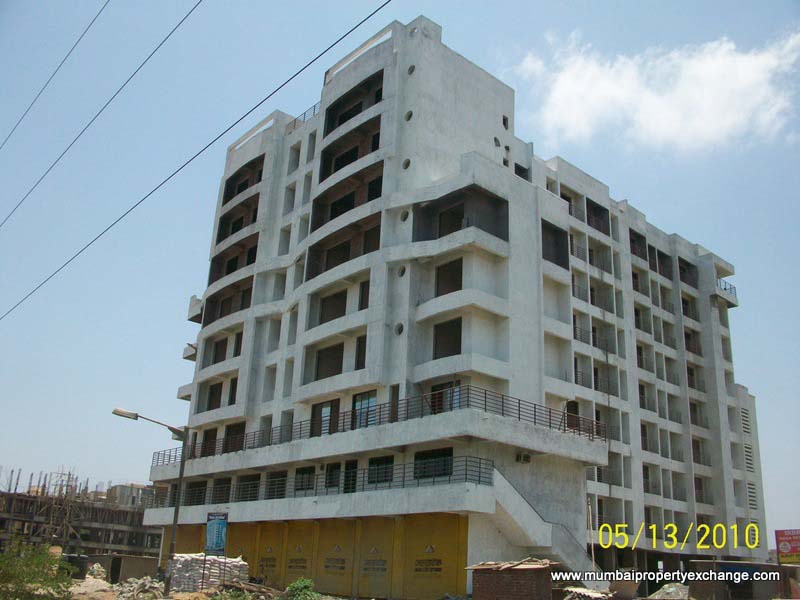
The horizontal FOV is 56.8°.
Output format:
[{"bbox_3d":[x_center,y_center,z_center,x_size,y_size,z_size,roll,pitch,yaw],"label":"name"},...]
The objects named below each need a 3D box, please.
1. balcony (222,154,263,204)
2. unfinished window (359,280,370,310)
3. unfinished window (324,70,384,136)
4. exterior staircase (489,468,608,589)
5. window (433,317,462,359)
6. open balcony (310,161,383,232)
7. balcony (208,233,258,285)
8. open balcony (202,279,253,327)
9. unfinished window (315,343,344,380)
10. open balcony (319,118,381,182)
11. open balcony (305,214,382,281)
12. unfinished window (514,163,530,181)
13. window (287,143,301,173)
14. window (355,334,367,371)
[{"bbox_3d":[-10.423,-7.920,50.612,1.231,2.364,5.023,19,-26,-37],"label":"balcony"},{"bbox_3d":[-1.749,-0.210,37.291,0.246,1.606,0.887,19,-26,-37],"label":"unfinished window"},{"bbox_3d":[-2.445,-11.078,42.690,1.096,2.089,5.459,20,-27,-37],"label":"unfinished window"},{"bbox_3d":[6.000,9.806,30.663,7.584,4.580,1.231,19,-26,-37],"label":"exterior staircase"},{"bbox_3d":[2.274,1.908,34.695,0.300,1.873,1.858,20,-27,-37],"label":"window"},{"bbox_3d":[-2.612,-5.437,40.529,1.296,2.143,6.360,20,-27,-37],"label":"open balcony"},{"bbox_3d":[-10.703,-2.400,48.589,1.231,2.315,5.910,19,-26,-37],"label":"balcony"},{"bbox_3d":[-10.820,0.390,48.068,1.296,2.190,6.233,20,-27,-37],"label":"open balcony"},{"bbox_3d":[-3.611,3.231,38.120,0.246,1.793,2.315,19,-26,-37],"label":"unfinished window"},{"bbox_3d":[-2.515,-8.236,41.666,1.296,2.176,5.484,20,-27,-37],"label":"open balcony"},{"bbox_3d":[-2.740,-2.587,39.408,1.296,2.046,6.364,20,-27,-37],"label":"open balcony"},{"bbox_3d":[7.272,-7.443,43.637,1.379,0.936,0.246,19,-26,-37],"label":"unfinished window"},{"bbox_3d":[-6.702,-9.128,47.895,0.400,2.162,1.251,20,-27,-37],"label":"window"},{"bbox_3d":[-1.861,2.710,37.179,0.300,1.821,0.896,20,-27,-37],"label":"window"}]

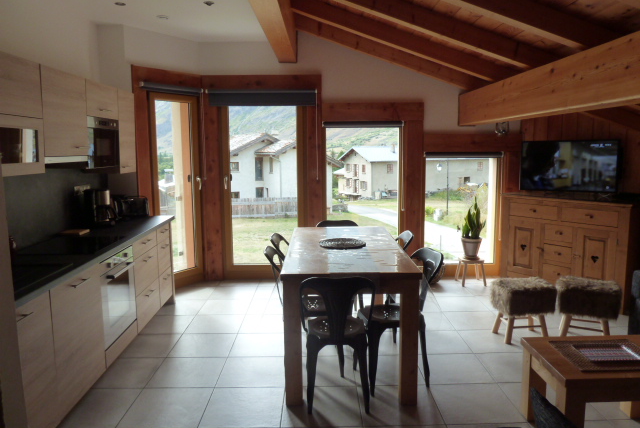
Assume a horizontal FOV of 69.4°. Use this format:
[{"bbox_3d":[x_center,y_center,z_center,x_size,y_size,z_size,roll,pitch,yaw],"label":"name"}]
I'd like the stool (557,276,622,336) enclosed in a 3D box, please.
[{"bbox_3d":[2.072,0.752,3.585,0.400,0.470,0.340,3,8,23],"label":"stool"}]

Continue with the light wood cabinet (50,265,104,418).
[{"bbox_3d":[-1.709,0.720,2.767,0.580,0.710,0.590,-1,7,-2],"label":"light wood cabinet"}]

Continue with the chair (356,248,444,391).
[{"bbox_3d":[0.507,0.676,3.015,0.520,0.830,0.430,-3,8,-15],"label":"chair"}]

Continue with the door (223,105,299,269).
[{"bbox_3d":[-0.649,-0.326,5.339,0.768,1.886,0.080,-1,7,0],"label":"door"}]

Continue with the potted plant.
[{"bbox_3d":[1.709,0.158,5.183,0.260,0.700,0.250,-1,7,-1],"label":"potted plant"}]

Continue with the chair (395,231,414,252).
[{"bbox_3d":[0.482,0.574,3.798,0.520,0.830,0.430,-2,8,-11],"label":"chair"}]

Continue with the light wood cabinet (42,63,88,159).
[{"bbox_3d":[-1.918,-0.684,3.183,0.350,0.575,0.590,-1,7,-2],"label":"light wood cabinet"}]

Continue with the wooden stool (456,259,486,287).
[{"bbox_3d":[1.725,0.643,5.262,0.285,0.290,0.285,-1,7,-1],"label":"wooden stool"}]

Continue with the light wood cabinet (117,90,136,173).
[{"bbox_3d":[-1.886,-0.723,4.128,0.340,0.715,0.407,-1,7,-3],"label":"light wood cabinet"}]

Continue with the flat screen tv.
[{"bbox_3d":[2.615,-0.502,4.900,0.930,0.535,0.070,6,10,39],"label":"flat screen tv"}]

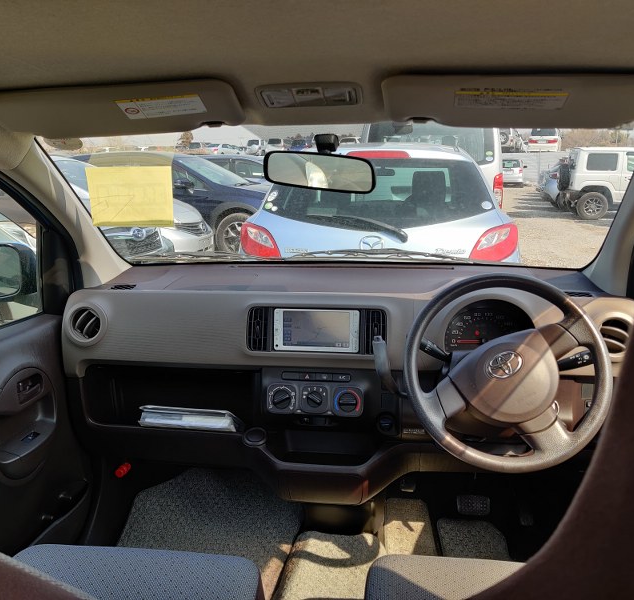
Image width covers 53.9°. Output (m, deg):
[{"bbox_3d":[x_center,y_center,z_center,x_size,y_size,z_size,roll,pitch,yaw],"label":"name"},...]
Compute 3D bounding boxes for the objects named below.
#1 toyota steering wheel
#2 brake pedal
[{"bbox_3d":[0.346,0.131,1.153,0.367,0.367,0.100,1,-15,8],"label":"toyota steering wheel"},{"bbox_3d":[0.416,0.550,1.670,0.091,0.061,0.030,1,-23,8],"label":"brake pedal"}]

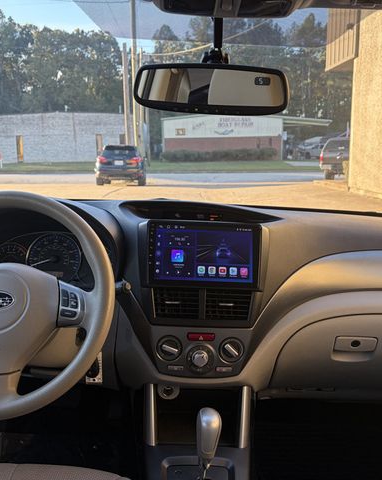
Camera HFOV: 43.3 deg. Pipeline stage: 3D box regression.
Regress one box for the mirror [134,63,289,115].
[{"bbox_3d":[0.034,-0.247,0.785,0.252,0.076,0.045,5,15,11],"label":"mirror"}]

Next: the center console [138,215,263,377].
[{"bbox_3d":[0.024,0.119,0.965,0.245,0.305,0.090,2,-8,0],"label":"center console"}]

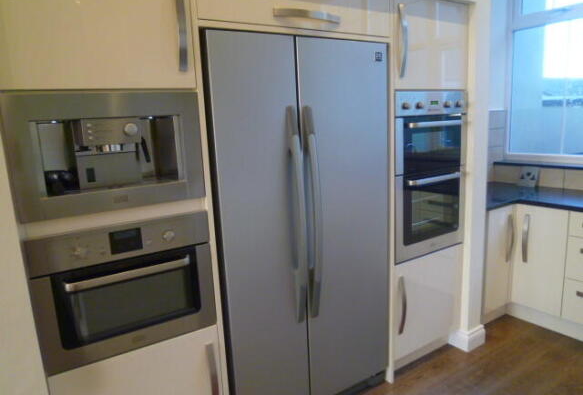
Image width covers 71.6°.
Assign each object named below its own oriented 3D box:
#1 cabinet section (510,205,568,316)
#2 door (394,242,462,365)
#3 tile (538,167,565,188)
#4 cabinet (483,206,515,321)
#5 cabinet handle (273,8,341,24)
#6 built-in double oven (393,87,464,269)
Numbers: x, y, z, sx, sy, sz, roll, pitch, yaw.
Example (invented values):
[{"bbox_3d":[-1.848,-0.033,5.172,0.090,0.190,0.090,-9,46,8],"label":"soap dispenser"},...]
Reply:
[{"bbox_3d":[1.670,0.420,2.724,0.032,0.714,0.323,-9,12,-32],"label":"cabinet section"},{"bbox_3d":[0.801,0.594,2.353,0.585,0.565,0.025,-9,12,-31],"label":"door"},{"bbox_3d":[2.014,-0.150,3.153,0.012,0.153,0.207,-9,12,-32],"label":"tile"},{"bbox_3d":[1.292,0.456,3.000,0.340,0.849,0.540,-9,12,-32],"label":"cabinet"},{"bbox_3d":[0.084,-0.757,1.686,0.340,0.030,0.037,-9,12,-32],"label":"cabinet handle"},{"bbox_3d":[0.650,-0.156,2.473,0.594,0.904,0.580,-9,12,-32],"label":"built-in double oven"}]

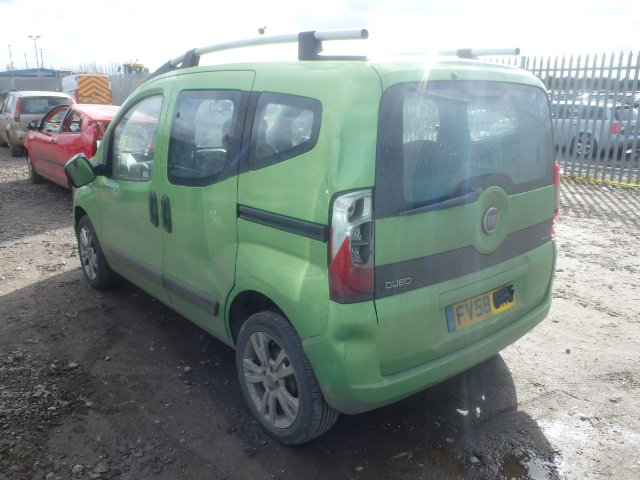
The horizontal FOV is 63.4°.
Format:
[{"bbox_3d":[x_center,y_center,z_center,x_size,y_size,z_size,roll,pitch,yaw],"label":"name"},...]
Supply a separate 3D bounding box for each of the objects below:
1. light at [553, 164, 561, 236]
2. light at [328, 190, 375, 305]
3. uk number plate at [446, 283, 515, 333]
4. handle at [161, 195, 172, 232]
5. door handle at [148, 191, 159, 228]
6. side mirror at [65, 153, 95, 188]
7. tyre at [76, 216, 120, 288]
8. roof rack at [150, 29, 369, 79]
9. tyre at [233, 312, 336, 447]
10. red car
[{"bbox_3d":[1.234,-0.189,2.740,0.150,0.420,0.140,-11,19,-39],"label":"light"},{"bbox_3d":[0.118,0.029,1.825,0.150,0.420,0.140,-11,19,-39],"label":"light"},{"bbox_3d":[0.730,0.291,2.304,0.520,0.111,0.015,-11,5,-39],"label":"uk number plate"},{"bbox_3d":[-0.813,-0.135,2.750,0.050,0.200,0.060,-11,19,-39],"label":"handle"},{"bbox_3d":[-0.921,-0.169,2.873,0.050,0.200,0.060,-11,19,-39],"label":"door handle"},{"bbox_3d":[-1.624,-0.475,3.487,0.180,0.225,0.130,-11,19,-39],"label":"side mirror"},{"bbox_3d":[-1.778,0.088,4.176,0.195,0.620,0.620,-11,19,-39],"label":"tyre"},{"bbox_3d":[-0.470,-0.925,2.628,0.075,0.135,1.980,-11,19,-39],"label":"roof rack"},{"bbox_3d":[-0.160,0.600,2.323,0.195,0.620,0.620,-11,19,-39],"label":"tyre"},{"bbox_3d":[-3.620,-1.532,8.680,1.680,1.420,3.950,-11,19,-39],"label":"red car"}]

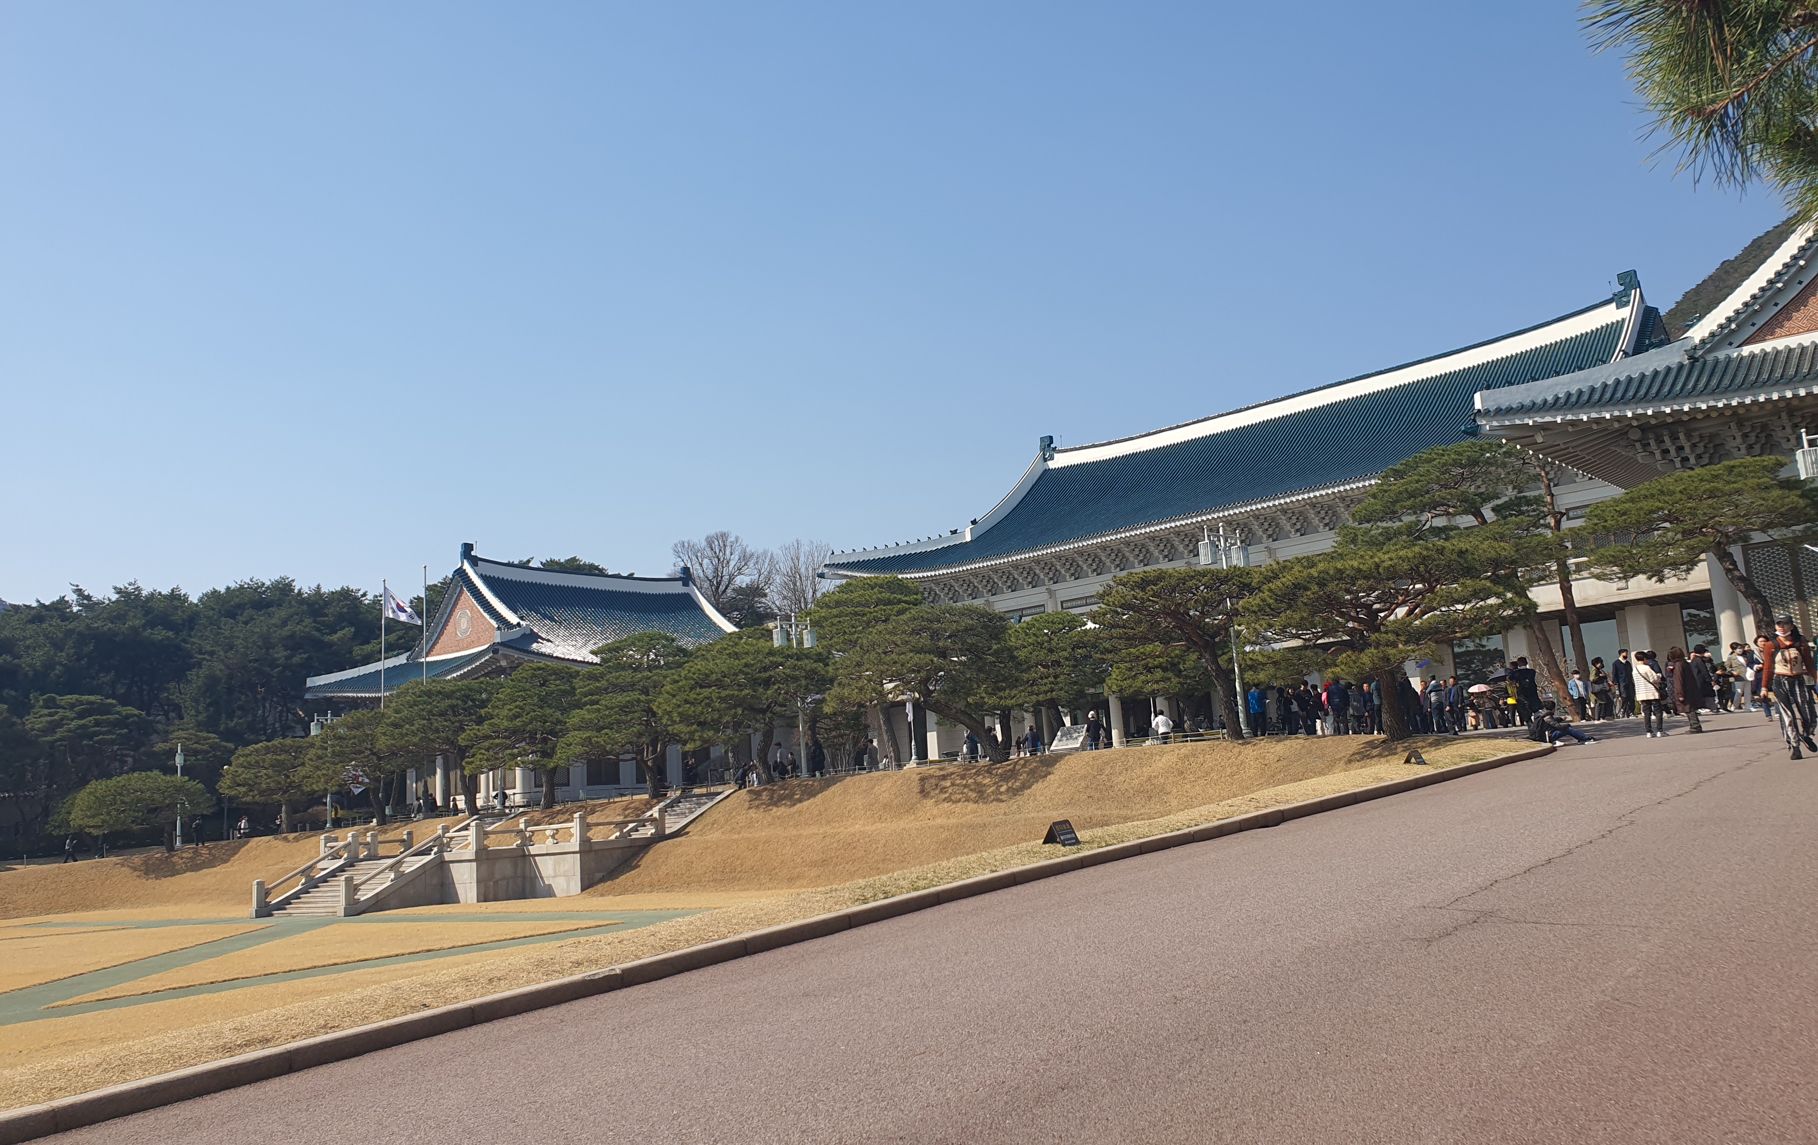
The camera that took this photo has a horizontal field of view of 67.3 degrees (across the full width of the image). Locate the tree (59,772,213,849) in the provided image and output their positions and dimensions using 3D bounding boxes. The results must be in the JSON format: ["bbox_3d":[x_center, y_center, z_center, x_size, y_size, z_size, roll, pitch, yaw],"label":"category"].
[{"bbox_3d":[-47.478,14.696,84.094,8.330,4.730,7.490,1,-12,-29],"label":"tree"}]

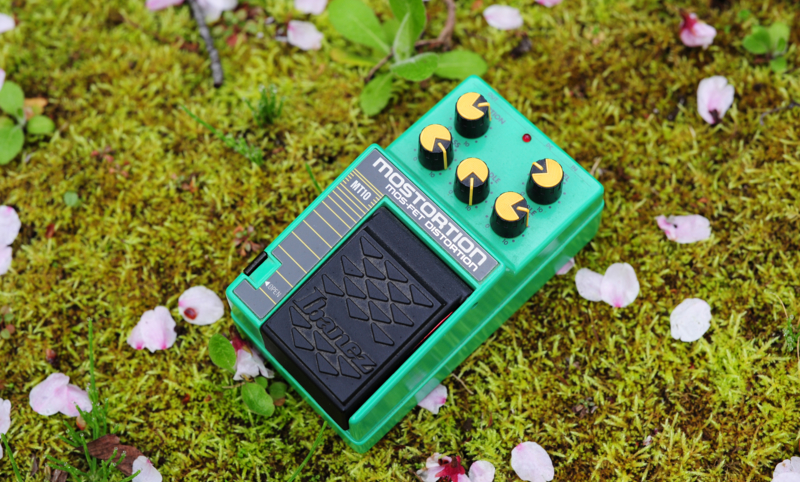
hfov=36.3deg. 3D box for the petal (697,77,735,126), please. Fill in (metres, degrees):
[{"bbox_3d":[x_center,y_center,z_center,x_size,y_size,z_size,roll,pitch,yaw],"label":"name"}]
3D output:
[{"bbox_3d":[0.128,-0.057,0.493,0.015,0.004,0.023,7,67,6],"label":"petal"}]

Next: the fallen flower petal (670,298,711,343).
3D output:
[{"bbox_3d":[0.108,0.030,0.456,0.014,0.004,0.018,37,73,17],"label":"fallen flower petal"}]

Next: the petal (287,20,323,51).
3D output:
[{"bbox_3d":[-0.040,-0.087,0.513,0.018,0.005,0.013,30,71,14],"label":"petal"}]

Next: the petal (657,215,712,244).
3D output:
[{"bbox_3d":[0.109,-0.005,0.471,0.022,0.005,0.013,11,67,7],"label":"petal"}]

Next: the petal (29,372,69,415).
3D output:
[{"bbox_3d":[-0.132,0.058,0.460,0.015,0.005,0.017,-6,70,0],"label":"petal"}]

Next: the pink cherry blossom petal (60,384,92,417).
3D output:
[{"bbox_3d":[-0.121,0.060,0.453,0.015,0.005,0.011,32,72,15],"label":"pink cherry blossom petal"}]

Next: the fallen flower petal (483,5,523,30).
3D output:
[{"bbox_3d":[0.043,-0.094,0.513,0.017,0.005,0.012,7,67,6],"label":"fallen flower petal"}]

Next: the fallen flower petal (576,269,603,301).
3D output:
[{"bbox_3d":[0.073,0.017,0.464,0.014,0.004,0.011,23,69,12],"label":"fallen flower petal"}]

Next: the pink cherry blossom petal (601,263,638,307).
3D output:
[{"bbox_3d":[0.084,0.017,0.463,0.014,0.004,0.018,6,67,5],"label":"pink cherry blossom petal"}]

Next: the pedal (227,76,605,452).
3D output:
[{"bbox_3d":[0.007,0.004,0.449,0.127,0.054,0.070,-43,74,-12],"label":"pedal"}]

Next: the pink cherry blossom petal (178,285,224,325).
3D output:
[{"bbox_3d":[-0.077,0.025,0.470,0.018,0.004,0.015,43,77,16],"label":"pink cherry blossom petal"}]

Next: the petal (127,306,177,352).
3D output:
[{"bbox_3d":[-0.093,0.035,0.467,0.017,0.006,0.019,24,73,11],"label":"petal"}]

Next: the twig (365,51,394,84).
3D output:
[{"bbox_3d":[-0.008,-0.071,0.500,0.003,0.003,0.018,38,76,14],"label":"twig"}]

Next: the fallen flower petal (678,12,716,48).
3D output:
[{"bbox_3d":[0.122,-0.086,0.499,0.015,0.009,0.015,12,71,7],"label":"fallen flower petal"}]

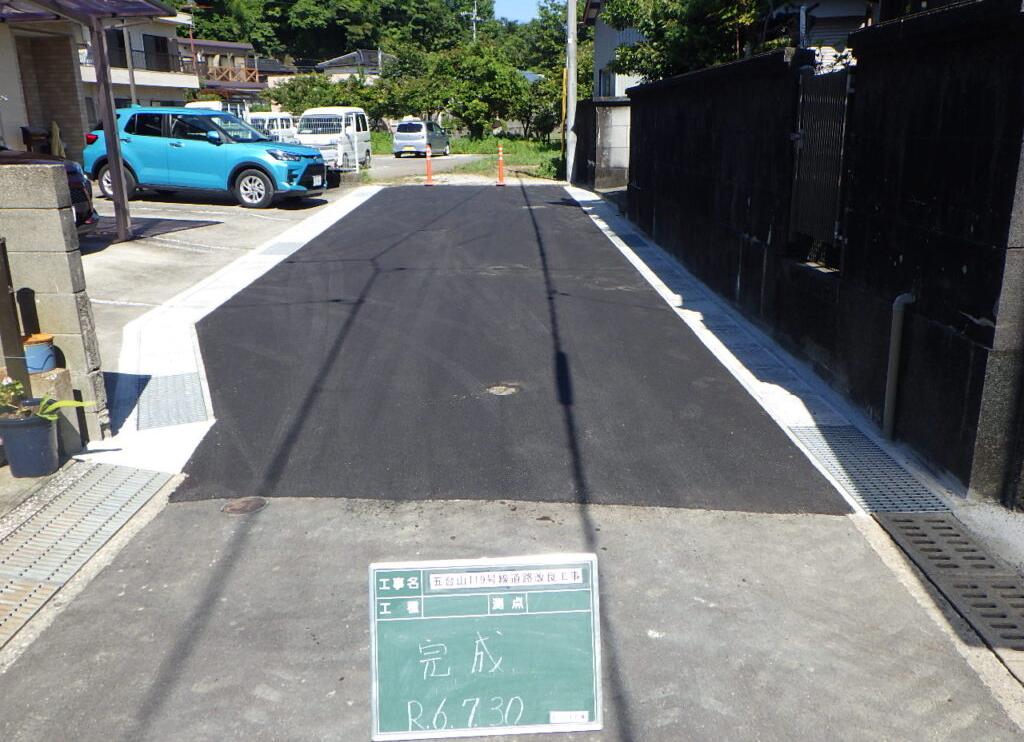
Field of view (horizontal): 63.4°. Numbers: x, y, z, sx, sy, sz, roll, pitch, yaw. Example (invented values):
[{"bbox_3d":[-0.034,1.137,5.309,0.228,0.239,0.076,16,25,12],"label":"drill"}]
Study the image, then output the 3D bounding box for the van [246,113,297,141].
[{"bbox_3d":[-11.615,-11.447,39.772,1.475,1.880,3.395,3,17,9],"label":"van"}]

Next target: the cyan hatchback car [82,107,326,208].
[{"bbox_3d":[-5.314,-3.783,14.474,3.995,1.610,1.695,5,17,10],"label":"cyan hatchback car"}]

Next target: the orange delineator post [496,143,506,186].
[{"bbox_3d":[-0.237,-4.647,18.664,0.220,0.940,0.220,0,17,0],"label":"orange delineator post"}]

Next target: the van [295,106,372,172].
[{"bbox_3d":[-5.586,-7.380,26.180,1.475,1.880,3.395,2,17,6],"label":"van"}]

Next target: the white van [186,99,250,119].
[{"bbox_3d":[-11.241,-9.321,31.775,1.500,1.900,3.400,3,17,8],"label":"white van"}]

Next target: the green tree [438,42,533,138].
[{"bbox_3d":[-1.523,-14.663,44.809,5.000,5.600,4.800,0,17,0],"label":"green tree"}]

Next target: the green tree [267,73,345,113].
[{"bbox_3d":[-11.724,-14.814,47.607,4.600,4.200,4.400,0,17,0],"label":"green tree"}]

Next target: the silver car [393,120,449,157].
[{"bbox_3d":[-3.817,-10.036,35.865,1.475,1.500,3.395,5,17,14],"label":"silver car"}]

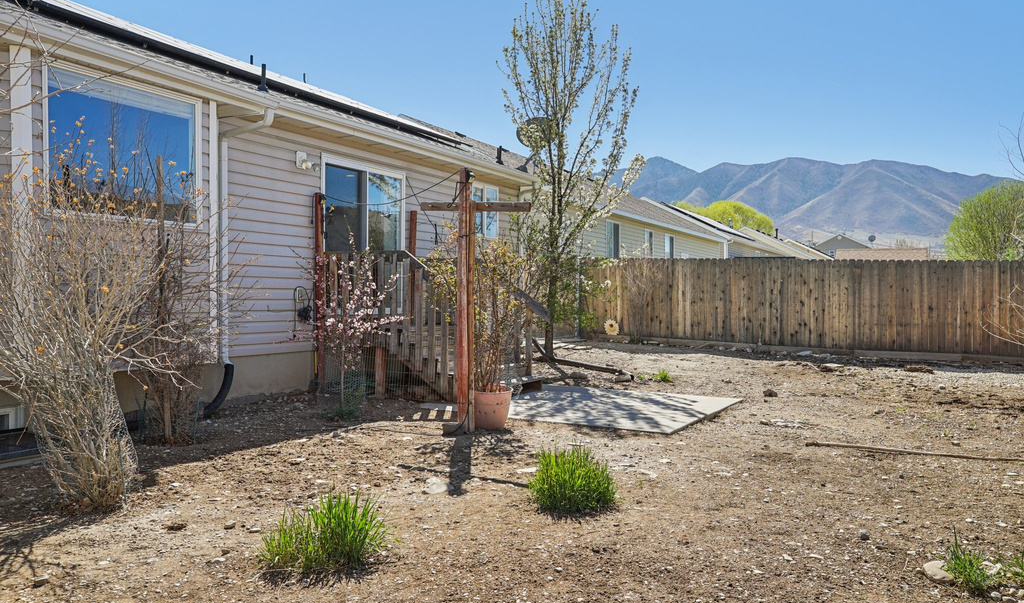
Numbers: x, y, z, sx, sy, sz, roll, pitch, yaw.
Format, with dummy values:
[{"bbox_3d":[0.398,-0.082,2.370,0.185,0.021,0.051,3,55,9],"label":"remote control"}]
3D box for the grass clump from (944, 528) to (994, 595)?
[{"bbox_3d":[2.030,1.138,3.660,0.220,0.245,0.210,0,0,0],"label":"grass clump"}]

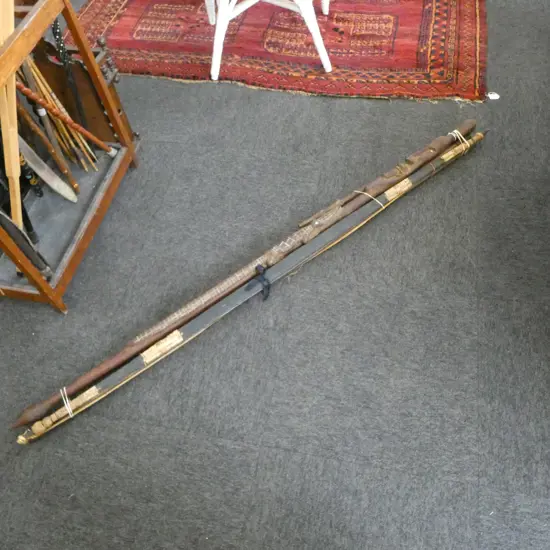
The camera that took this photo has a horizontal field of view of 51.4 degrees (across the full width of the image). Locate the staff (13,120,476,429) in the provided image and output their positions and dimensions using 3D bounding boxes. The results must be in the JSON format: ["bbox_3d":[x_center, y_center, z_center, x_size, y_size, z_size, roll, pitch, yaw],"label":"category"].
[{"bbox_3d":[0.010,-0.070,1.678,1.680,0.050,0.056,-34,58,-18],"label":"staff"}]

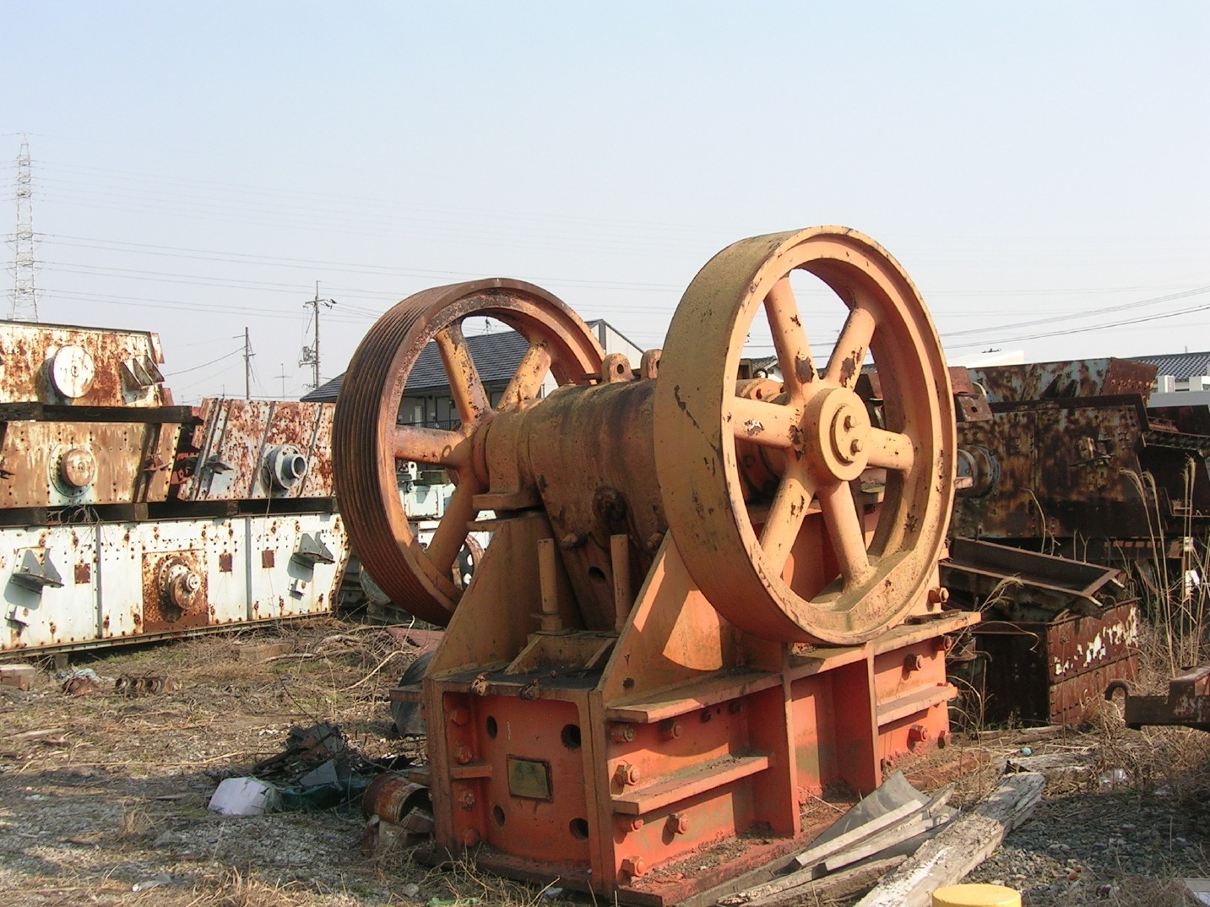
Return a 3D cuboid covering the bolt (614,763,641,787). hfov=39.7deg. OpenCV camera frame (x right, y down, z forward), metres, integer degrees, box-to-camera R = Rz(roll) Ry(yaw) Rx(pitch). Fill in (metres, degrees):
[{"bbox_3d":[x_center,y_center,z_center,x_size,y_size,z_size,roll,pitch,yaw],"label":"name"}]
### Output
[{"bbox_3d":[0.073,0.958,4.986,0.054,0.064,0.060,-3,2,42],"label":"bolt"}]

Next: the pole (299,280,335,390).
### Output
[{"bbox_3d":[-19.023,-4.644,112.000,2.200,13.700,1.100,-1,0,44],"label":"pole"}]

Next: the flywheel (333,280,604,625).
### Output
[{"bbox_3d":[-0.421,0.004,6.214,0.241,1.280,1.280,-3,2,42],"label":"flywheel"}]

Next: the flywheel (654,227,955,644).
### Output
[{"bbox_3d":[0.665,-0.053,5.236,0.245,1.280,1.280,-3,2,42],"label":"flywheel"}]

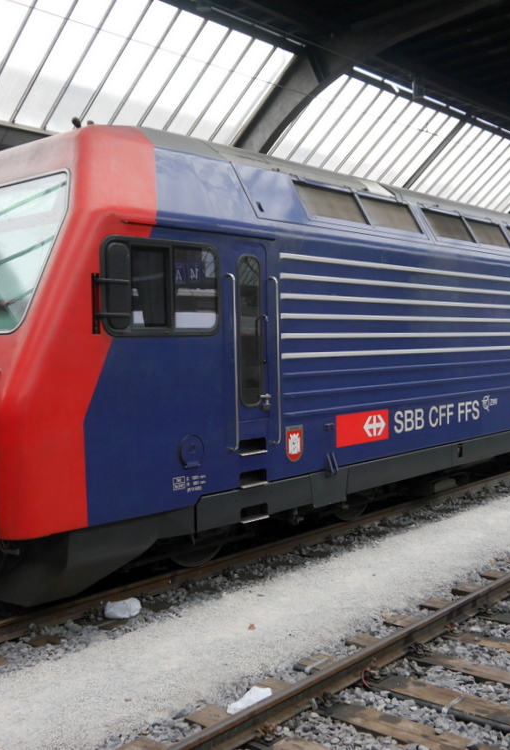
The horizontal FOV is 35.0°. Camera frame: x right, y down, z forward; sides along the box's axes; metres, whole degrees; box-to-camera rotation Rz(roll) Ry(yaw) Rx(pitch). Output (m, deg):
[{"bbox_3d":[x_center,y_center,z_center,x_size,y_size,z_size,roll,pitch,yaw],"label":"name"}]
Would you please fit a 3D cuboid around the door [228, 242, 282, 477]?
[{"bbox_3d":[-0.009,-0.122,8.089,0.101,2.242,0.707,1,3,42],"label":"door"}]

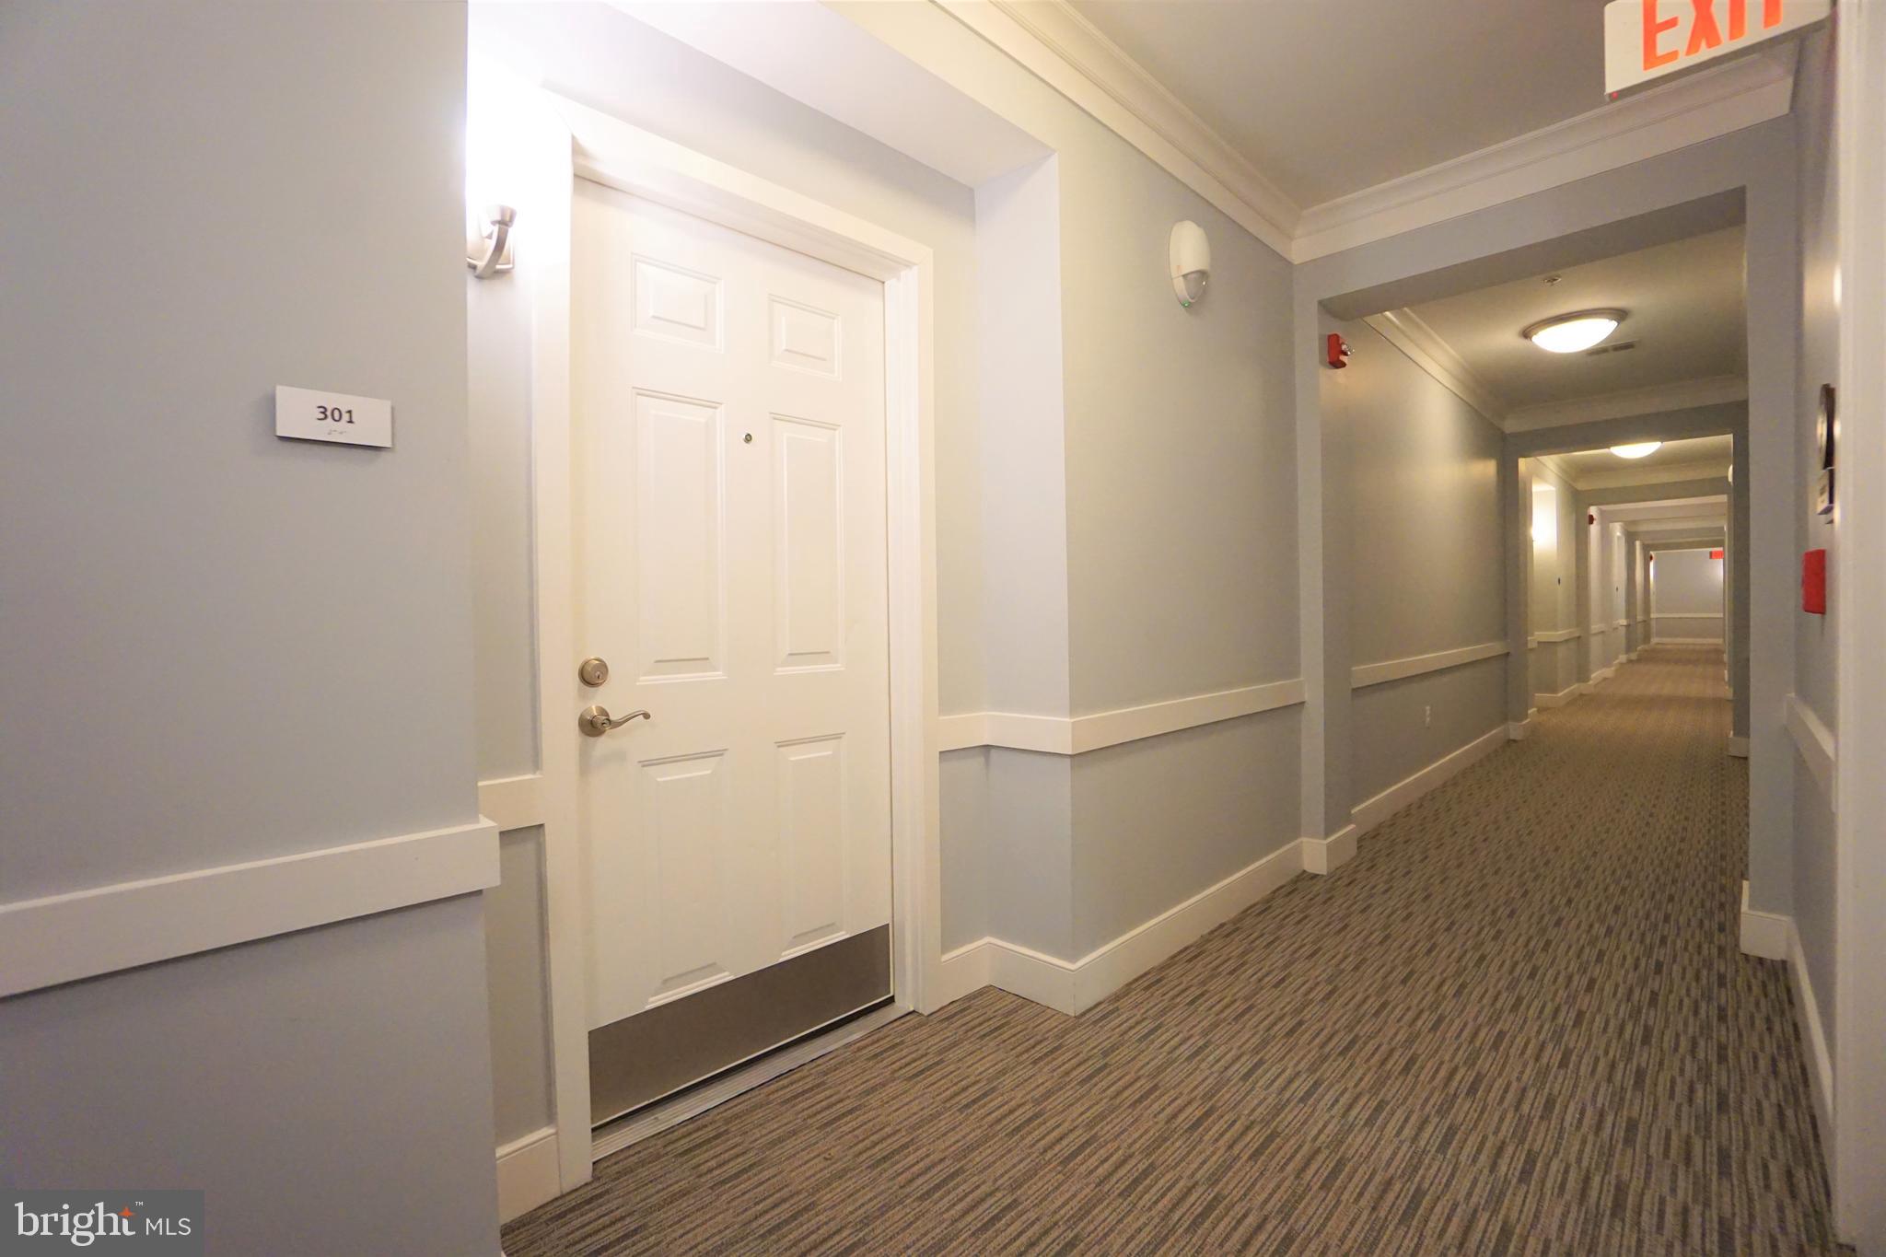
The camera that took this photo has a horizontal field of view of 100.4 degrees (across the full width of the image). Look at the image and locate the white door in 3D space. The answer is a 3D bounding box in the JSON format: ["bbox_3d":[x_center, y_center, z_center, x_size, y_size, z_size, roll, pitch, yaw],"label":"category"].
[{"bbox_3d":[-0.486,0.046,1.946,0.897,2.025,0.045,-2,1,-45],"label":"white door"}]

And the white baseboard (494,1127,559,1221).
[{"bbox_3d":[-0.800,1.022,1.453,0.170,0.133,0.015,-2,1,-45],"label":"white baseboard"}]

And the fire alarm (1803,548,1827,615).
[{"bbox_3d":[1.994,-0.102,1.801,0.105,0.148,0.037,-2,1,-45],"label":"fire alarm"}]

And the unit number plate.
[{"bbox_3d":[-0.785,-0.272,1.017,0.121,0.062,0.010,-2,1,-45],"label":"unit number plate"}]

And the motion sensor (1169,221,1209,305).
[{"bbox_3d":[0.826,-1.198,2.577,0.155,0.268,0.090,-2,1,-45],"label":"motion sensor"}]

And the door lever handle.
[{"bbox_3d":[-0.689,0.196,1.667,0.143,0.066,0.062,-2,1,-45],"label":"door lever handle"}]

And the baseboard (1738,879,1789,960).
[{"bbox_3d":[2.648,0.943,2.534,0.390,0.133,0.122,-2,1,-45],"label":"baseboard"}]

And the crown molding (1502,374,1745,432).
[{"bbox_3d":[5.100,-1.699,5.969,0.090,0.180,1.480,-2,1,-45],"label":"crown molding"}]

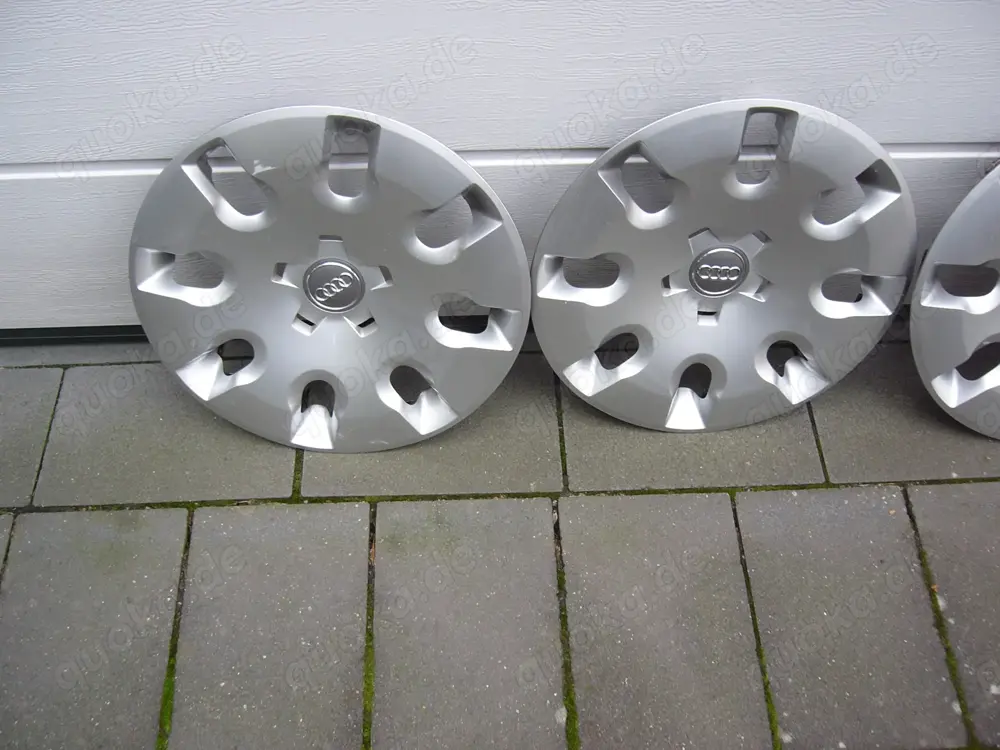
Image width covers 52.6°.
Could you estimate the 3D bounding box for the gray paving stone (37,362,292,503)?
[{"bbox_3d":[-0.381,0.082,1.221,0.296,0.060,0.196,-2,55,-1],"label":"gray paving stone"}]

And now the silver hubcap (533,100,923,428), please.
[{"bbox_3d":[0.237,-0.105,1.090,0.413,0.413,0.050,0,35,0],"label":"silver hubcap"}]

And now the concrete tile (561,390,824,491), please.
[{"bbox_3d":[0.221,0.065,1.236,0.296,0.060,0.196,-2,55,-1],"label":"concrete tile"}]

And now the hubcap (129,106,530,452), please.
[{"bbox_3d":[-0.175,-0.086,1.069,0.413,0.413,0.050,0,35,-1],"label":"hubcap"}]

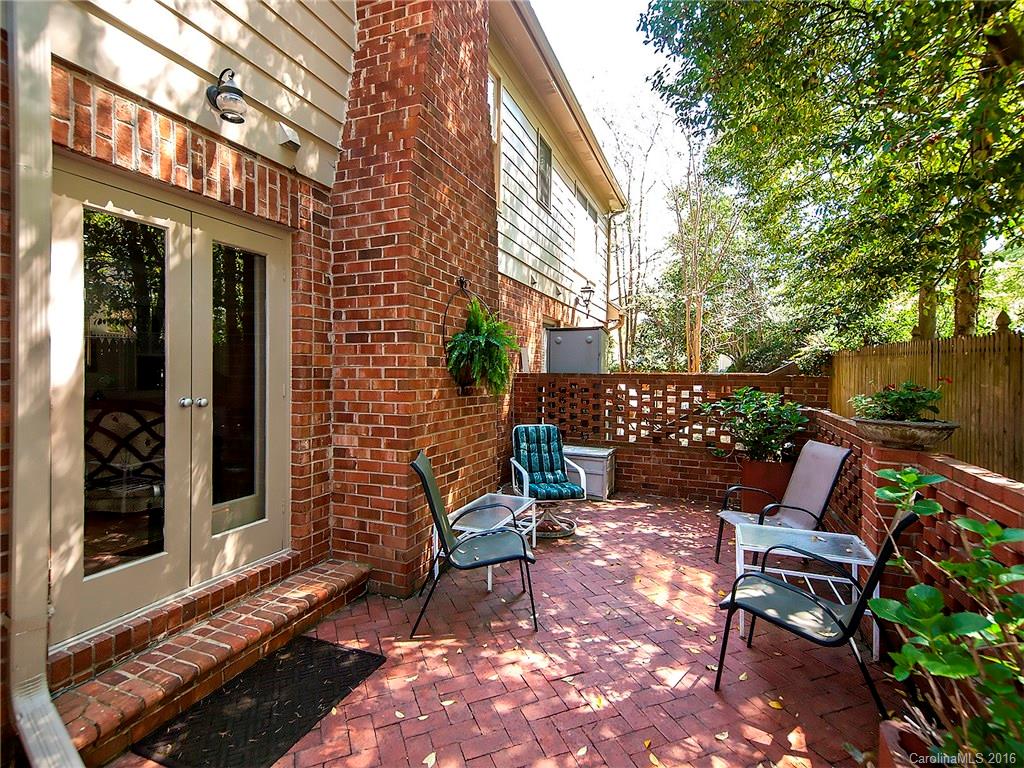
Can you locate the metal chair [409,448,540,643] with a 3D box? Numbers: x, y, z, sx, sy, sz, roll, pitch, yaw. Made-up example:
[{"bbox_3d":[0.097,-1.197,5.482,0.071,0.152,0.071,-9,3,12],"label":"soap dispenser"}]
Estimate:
[{"bbox_3d":[-0.228,0.924,2.909,0.740,0.970,0.560,0,1,-7],"label":"metal chair"}]

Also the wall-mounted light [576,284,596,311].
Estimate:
[{"bbox_3d":[1.427,-1.720,9.278,0.360,0.620,0.270,1,1,23],"label":"wall-mounted light"}]

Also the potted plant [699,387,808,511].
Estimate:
[{"bbox_3d":[2.507,0.703,4.957,1.050,1.380,0.880,1,1,23],"label":"potted plant"}]

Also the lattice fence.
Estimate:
[{"bbox_3d":[1.709,0.319,5.791,3.610,0.880,0.140,1,1,23],"label":"lattice fence"}]

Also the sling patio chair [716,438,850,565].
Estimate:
[{"bbox_3d":[1.996,0.933,3.508,0.740,0.970,0.560,1,1,-1],"label":"sling patio chair"}]

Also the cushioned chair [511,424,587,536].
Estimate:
[{"bbox_3d":[0.328,0.902,4.534,0.620,0.960,0.700,0,1,-13],"label":"cushioned chair"}]

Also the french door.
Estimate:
[{"bbox_3d":[-1.720,0.080,2.531,0.120,2.050,1.230,1,1,23],"label":"french door"}]

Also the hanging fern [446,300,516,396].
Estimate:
[{"bbox_3d":[-0.213,-0.262,3.482,0.520,0.700,0.540,1,1,0],"label":"hanging fern"}]

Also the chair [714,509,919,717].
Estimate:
[{"bbox_3d":[1.385,0.955,2.143,0.740,0.970,0.560,2,2,43],"label":"chair"}]

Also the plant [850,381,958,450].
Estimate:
[{"bbox_3d":[2.041,0.149,2.485,0.440,0.360,0.440,1,1,23],"label":"plant"}]

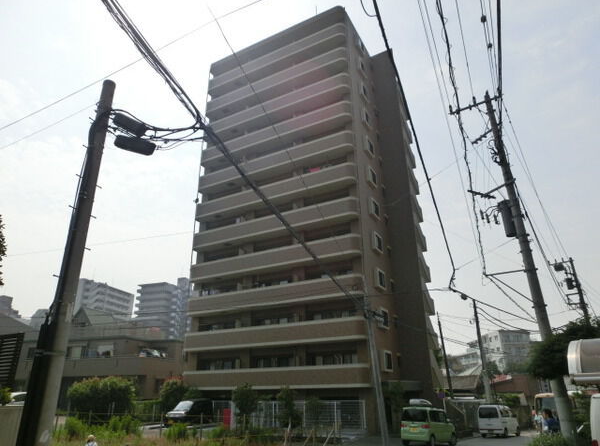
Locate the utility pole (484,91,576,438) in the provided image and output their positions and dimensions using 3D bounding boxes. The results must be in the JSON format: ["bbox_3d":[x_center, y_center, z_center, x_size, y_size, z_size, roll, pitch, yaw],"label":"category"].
[{"bbox_3d":[7.162,0.645,13.251,0.370,11.905,0.370,-13,-24,26],"label":"utility pole"}]

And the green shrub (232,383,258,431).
[{"bbox_3d":[-3.630,12.263,27.729,1.720,3.047,1.634,2,-23,-7],"label":"green shrub"}]

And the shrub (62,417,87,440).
[{"bbox_3d":[-9.996,9.109,18.451,0.951,0.956,1.100,10,-25,-24],"label":"shrub"}]

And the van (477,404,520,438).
[{"bbox_3d":[13.573,13.426,28.218,1.475,1.880,3.395,-19,-28,38],"label":"van"}]

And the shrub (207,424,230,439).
[{"bbox_3d":[-3.862,9.884,19.725,1.119,0.595,1.000,3,-23,-9],"label":"shrub"}]

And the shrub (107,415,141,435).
[{"bbox_3d":[-8.714,10.005,20.563,1.563,0.979,1.200,8,-24,-19],"label":"shrub"}]

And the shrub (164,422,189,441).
[{"bbox_3d":[-5.588,9.438,18.836,1.047,0.730,1.000,5,-24,-14],"label":"shrub"}]

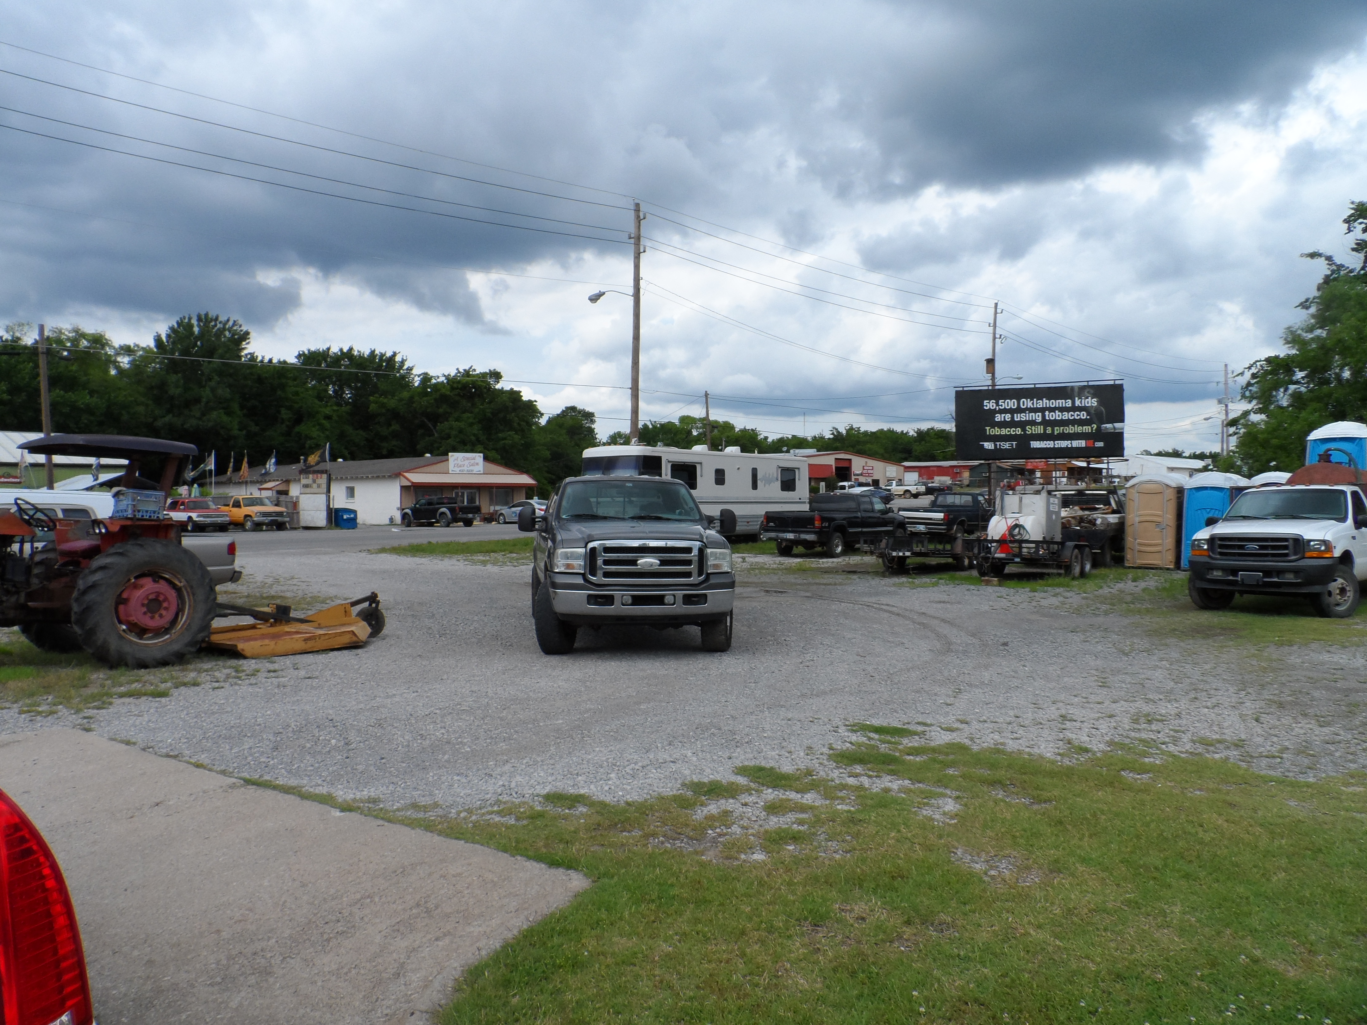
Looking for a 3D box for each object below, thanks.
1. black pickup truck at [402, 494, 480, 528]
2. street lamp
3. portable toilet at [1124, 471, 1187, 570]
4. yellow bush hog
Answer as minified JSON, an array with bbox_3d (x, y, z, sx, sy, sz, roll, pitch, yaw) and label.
[{"bbox_3d":[-13.306,-0.069,52.208,5.000,1.700,1.830,1,1,39],"label":"black pickup truck"},{"bbox_3d":[-2.499,-5.046,35.214,0.450,12.400,3.100,-1,1,-44],"label":"street lamp"},{"bbox_3d":[11.732,0.182,23.630,1.120,2.300,1.200,1,1,35],"label":"portable toilet"},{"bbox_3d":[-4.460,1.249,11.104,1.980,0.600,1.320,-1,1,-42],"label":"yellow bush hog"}]

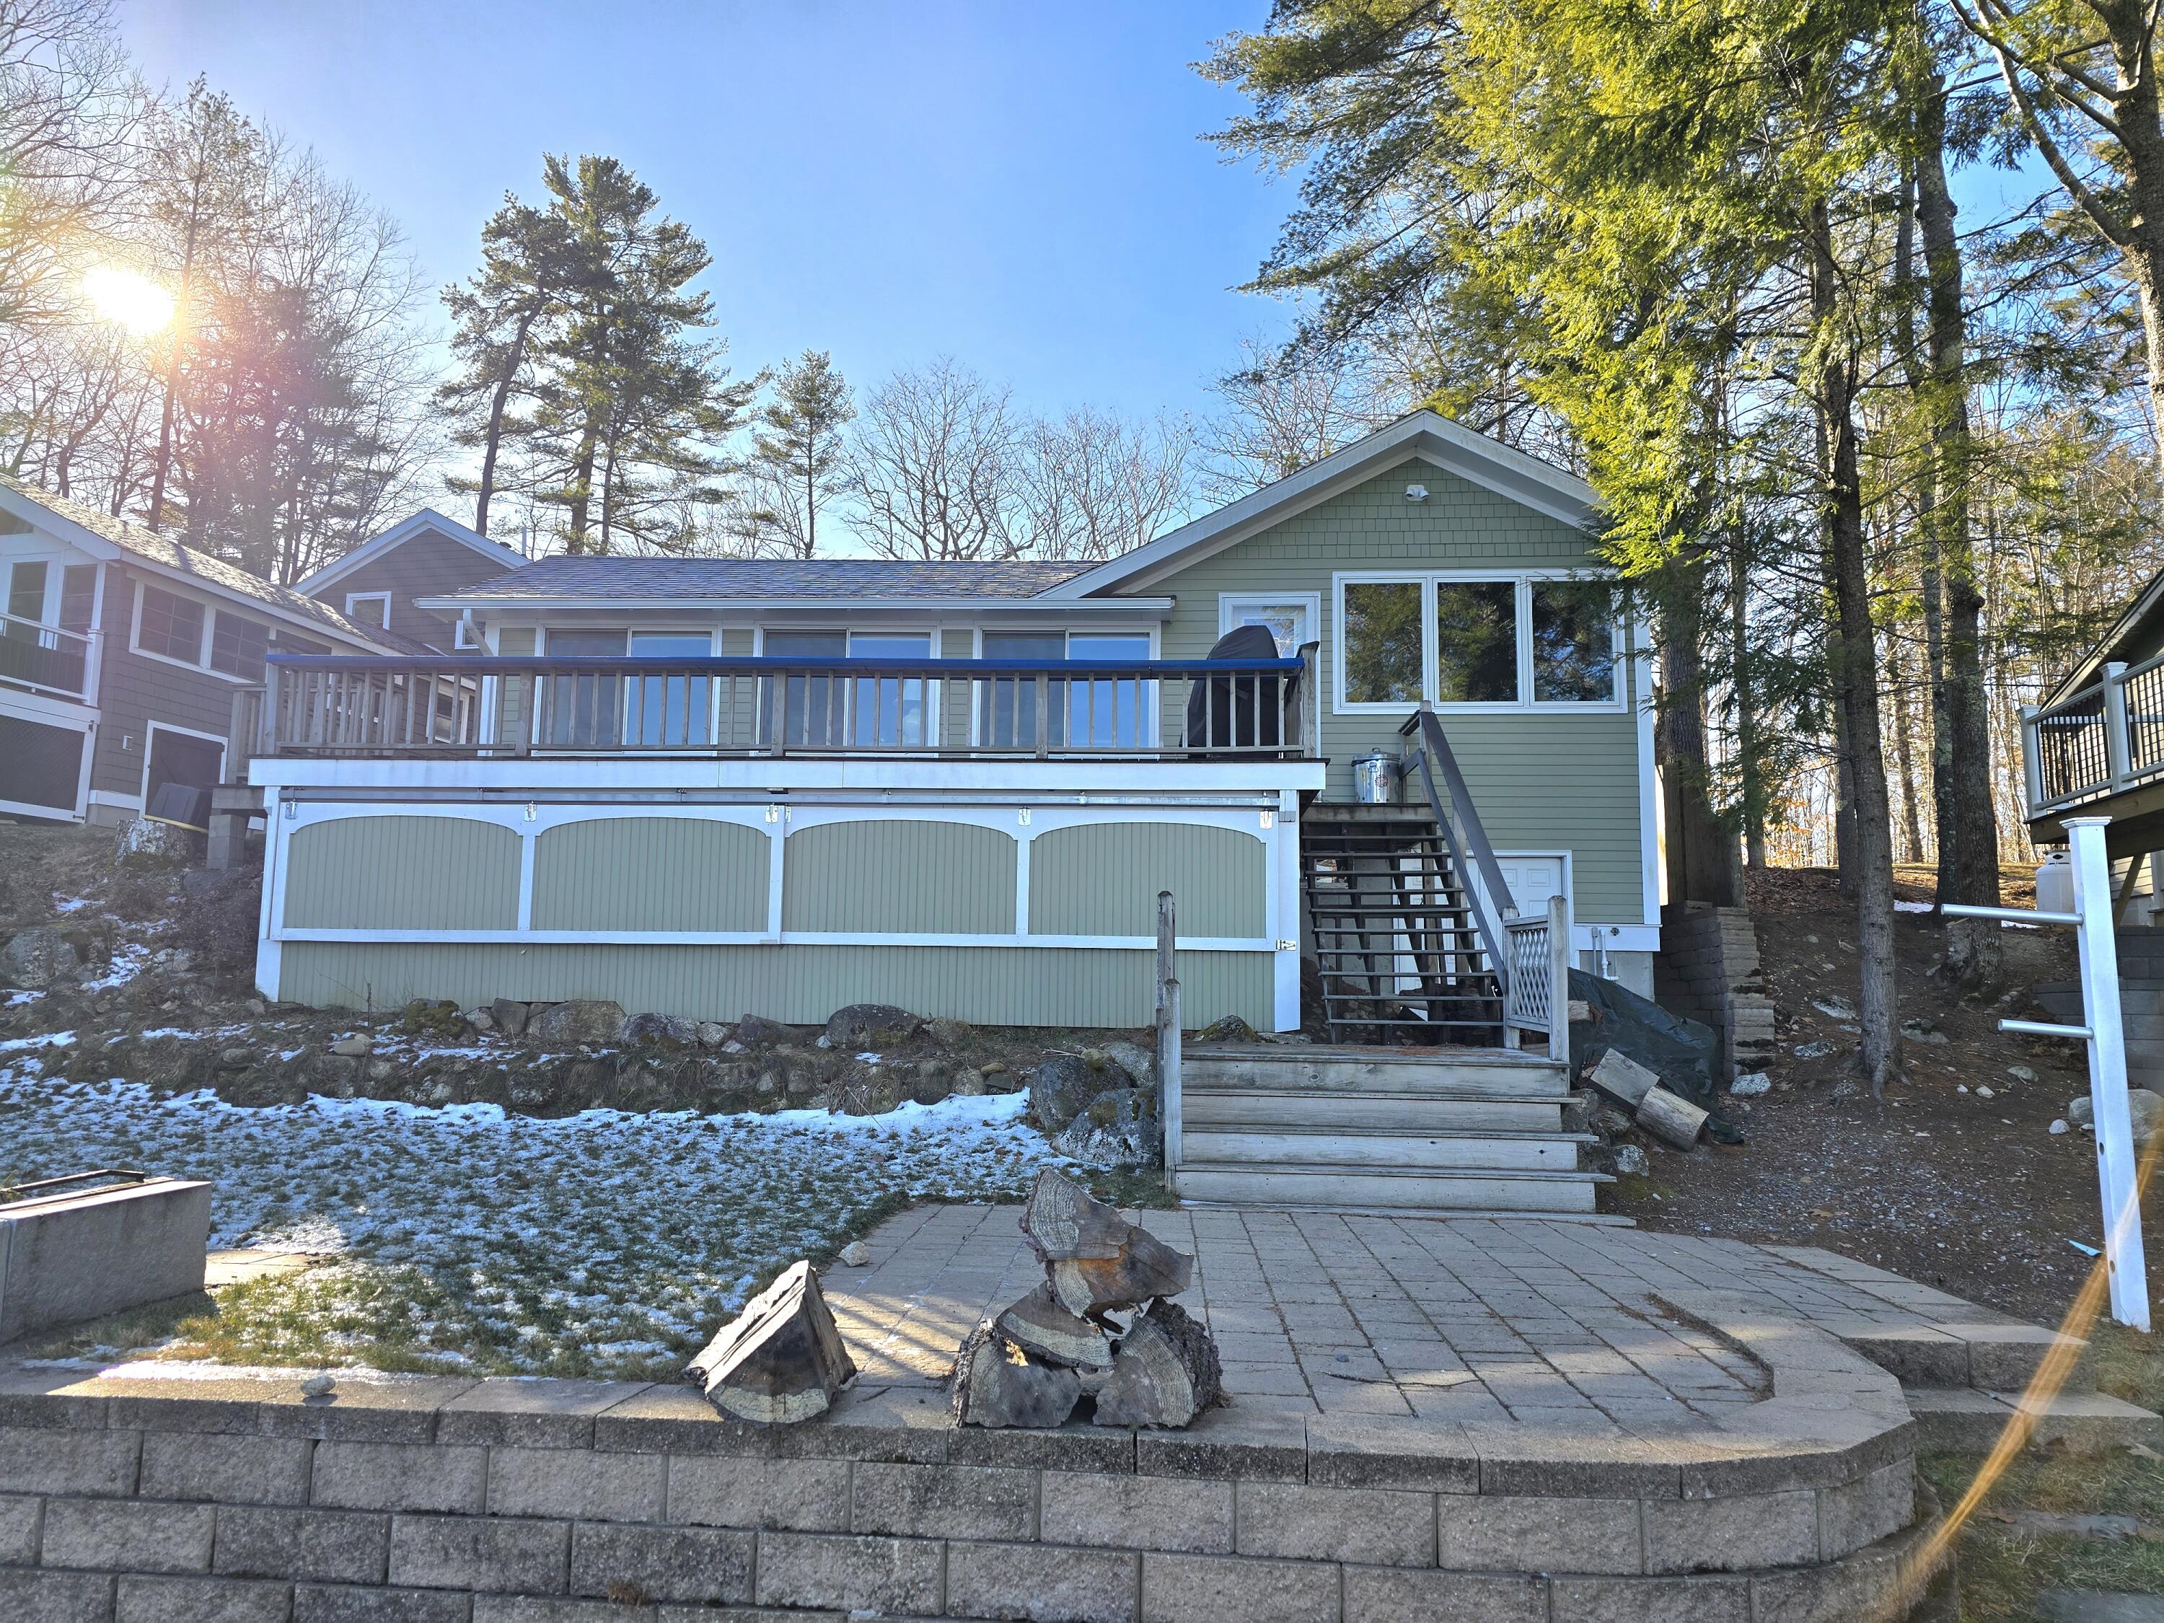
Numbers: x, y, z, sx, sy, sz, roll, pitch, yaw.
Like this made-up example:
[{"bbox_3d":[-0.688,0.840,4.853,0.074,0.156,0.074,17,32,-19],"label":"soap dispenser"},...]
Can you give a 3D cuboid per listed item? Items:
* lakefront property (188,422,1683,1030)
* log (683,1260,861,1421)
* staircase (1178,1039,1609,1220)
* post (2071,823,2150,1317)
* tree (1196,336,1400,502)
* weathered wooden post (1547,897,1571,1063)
[{"bbox_3d":[-0.171,-0.716,15.424,11.800,5.720,10.200,0,-7,3],"label":"lakefront property"},{"bbox_3d":[-0.729,1.220,3.380,0.370,0.310,0.360,0,-7,3],"label":"log"},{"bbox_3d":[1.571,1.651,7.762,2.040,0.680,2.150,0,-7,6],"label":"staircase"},{"bbox_3d":[3.464,0.867,4.856,0.100,1.710,0.100,-2,-7,15],"label":"post"},{"bbox_3d":[5.308,-5.081,34.570,6.200,13.400,6.200,0,-7,3],"label":"tree"},{"bbox_3d":[2.505,0.865,7.576,0.092,0.890,0.092,0,-7,6],"label":"weathered wooden post"}]

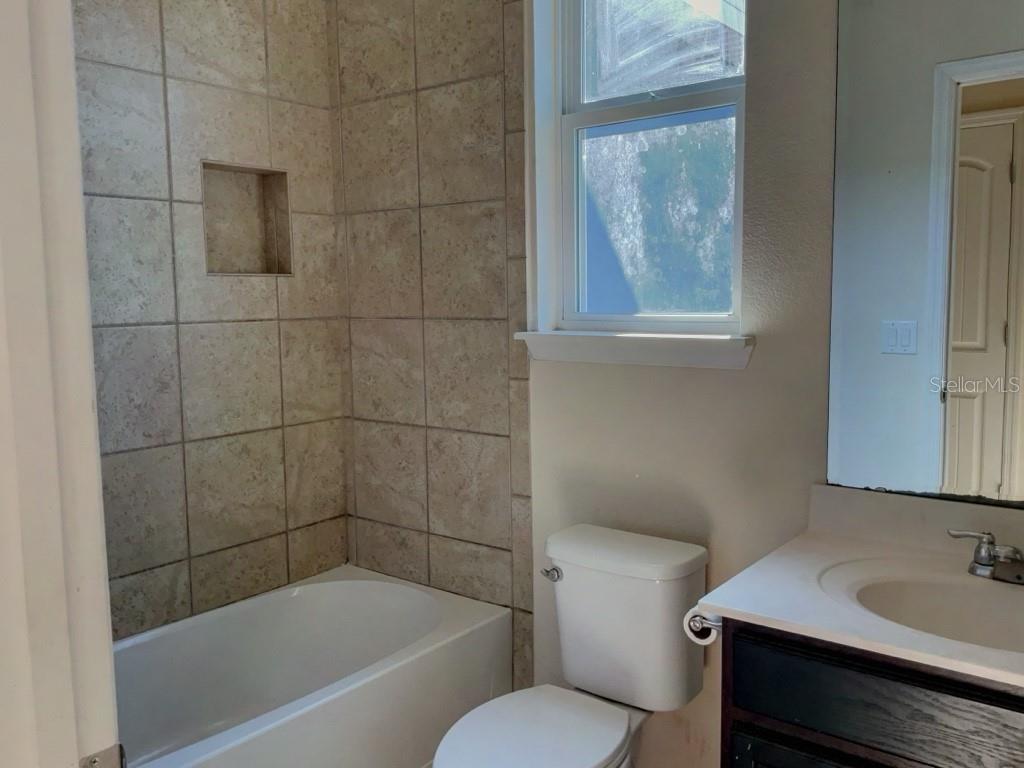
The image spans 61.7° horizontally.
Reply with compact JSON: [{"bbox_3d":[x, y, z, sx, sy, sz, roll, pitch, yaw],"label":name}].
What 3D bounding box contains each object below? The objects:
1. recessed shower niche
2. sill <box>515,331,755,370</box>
[{"bbox_3d":[-0.840,-0.497,2.641,0.106,0.325,0.304,4,8,38],"label":"recessed shower niche"},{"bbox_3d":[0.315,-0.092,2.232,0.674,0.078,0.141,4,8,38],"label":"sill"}]

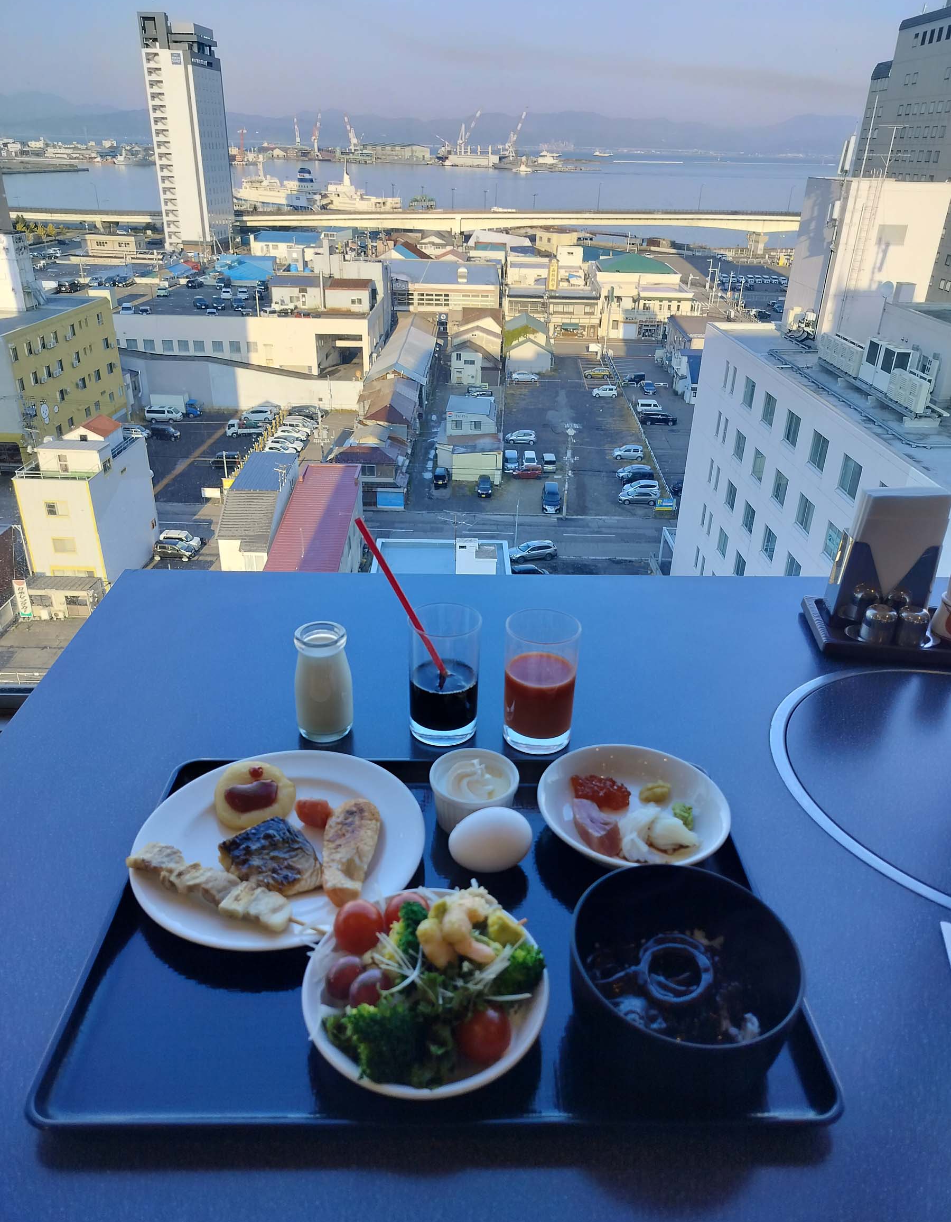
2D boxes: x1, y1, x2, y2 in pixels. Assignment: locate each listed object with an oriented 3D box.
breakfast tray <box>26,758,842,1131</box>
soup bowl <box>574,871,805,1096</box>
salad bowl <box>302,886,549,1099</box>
[{"bbox_3d":[-0.022,0.197,0.577,0.419,0.020,0.294,1,28,-2],"label":"breakfast tray"},{"bbox_3d":[0.111,0.207,0.484,0.119,0.065,0.119,1,28,-1],"label":"soup bowl"},{"bbox_3d":[-0.027,0.222,0.483,0.131,0.055,0.131,1,28,-1],"label":"salad bowl"}]

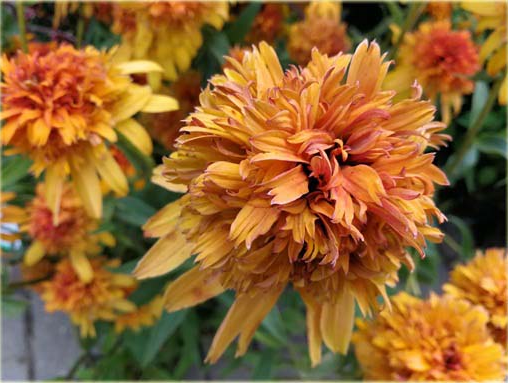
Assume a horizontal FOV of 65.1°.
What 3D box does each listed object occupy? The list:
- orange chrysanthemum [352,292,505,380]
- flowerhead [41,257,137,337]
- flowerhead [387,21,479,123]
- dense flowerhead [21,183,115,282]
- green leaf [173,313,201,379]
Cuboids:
[{"bbox_3d":[0.114,0.104,0.260,0.098,0.078,0.075,-5,29,-9],"label":"orange chrysanthemum"},{"bbox_3d":[-0.166,0.105,0.400,0.095,0.068,0.068,9,30,16],"label":"flowerhead"},{"bbox_3d":[0.189,-0.127,0.420,0.093,0.092,0.070,-6,29,-11],"label":"flowerhead"},{"bbox_3d":[-0.177,0.039,0.380,0.088,0.078,0.066,11,30,19],"label":"dense flowerhead"},{"bbox_3d":[-0.075,0.174,0.450,0.030,0.068,0.030,0,28,0],"label":"green leaf"}]

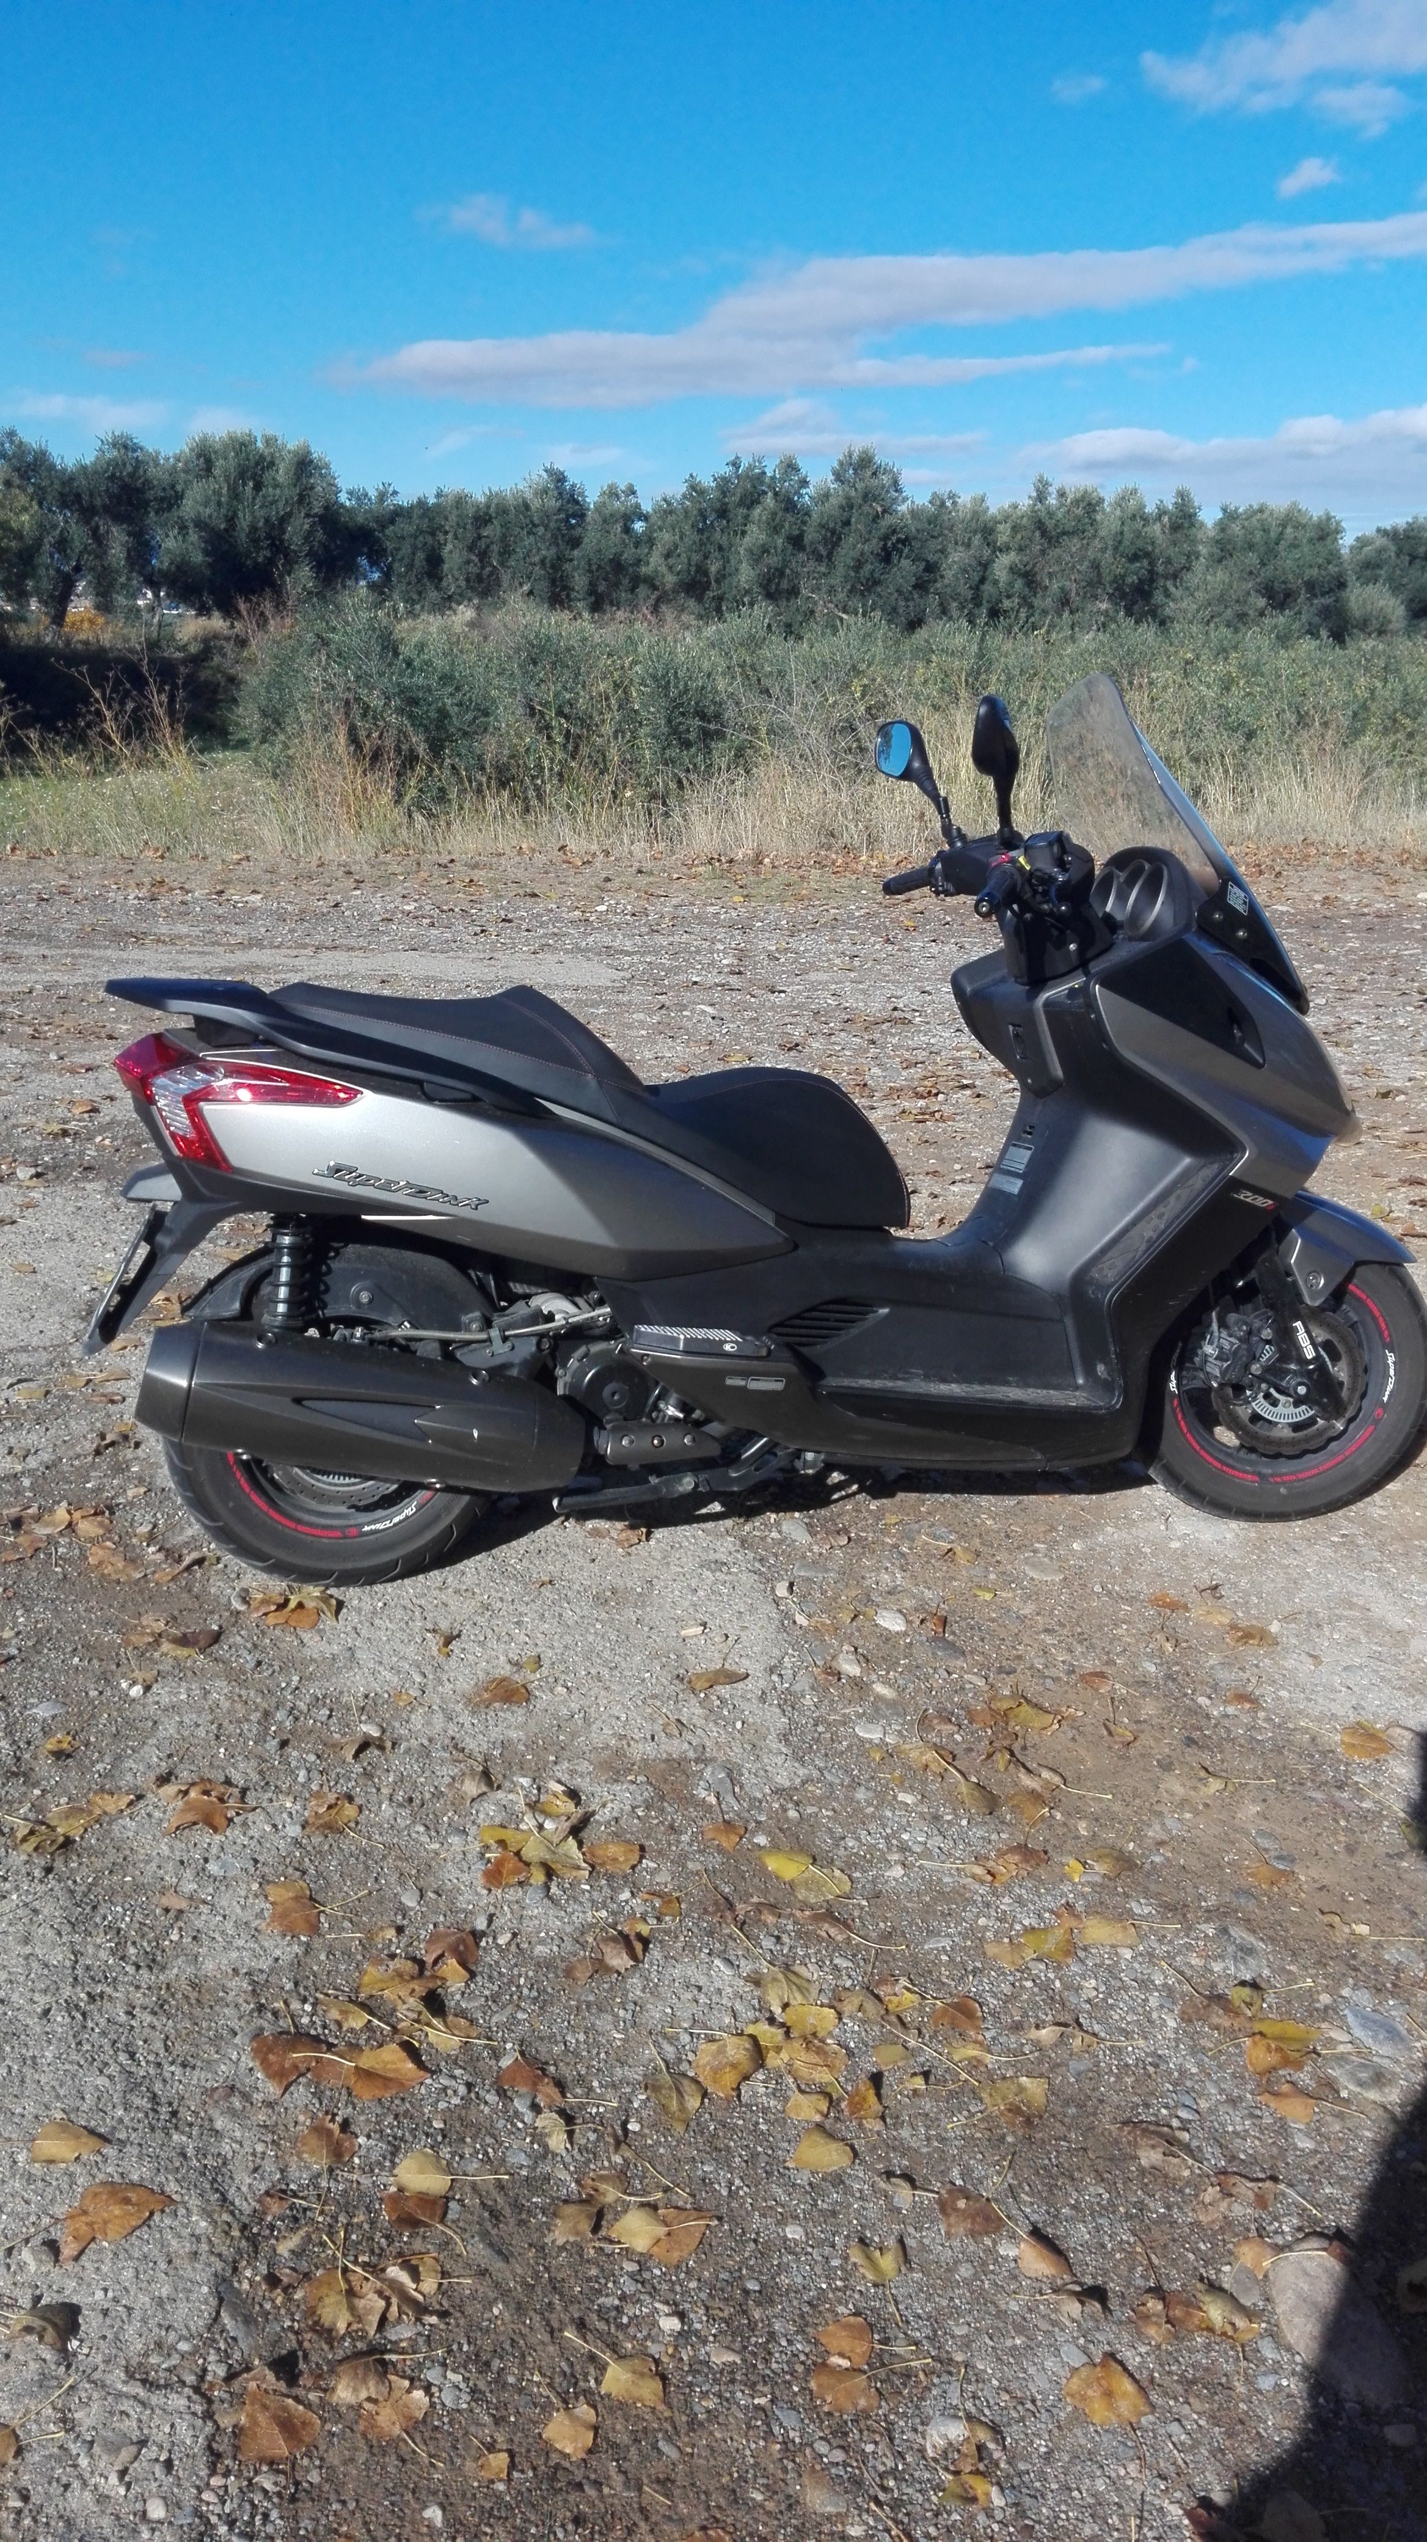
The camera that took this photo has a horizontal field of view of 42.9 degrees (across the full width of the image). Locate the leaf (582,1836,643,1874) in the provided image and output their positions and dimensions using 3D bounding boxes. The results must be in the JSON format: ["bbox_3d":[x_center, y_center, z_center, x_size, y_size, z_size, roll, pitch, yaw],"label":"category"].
[{"bbox_3d":[-0.124,0.717,2.227,0.074,0.013,0.044,2,20,5],"label":"leaf"}]

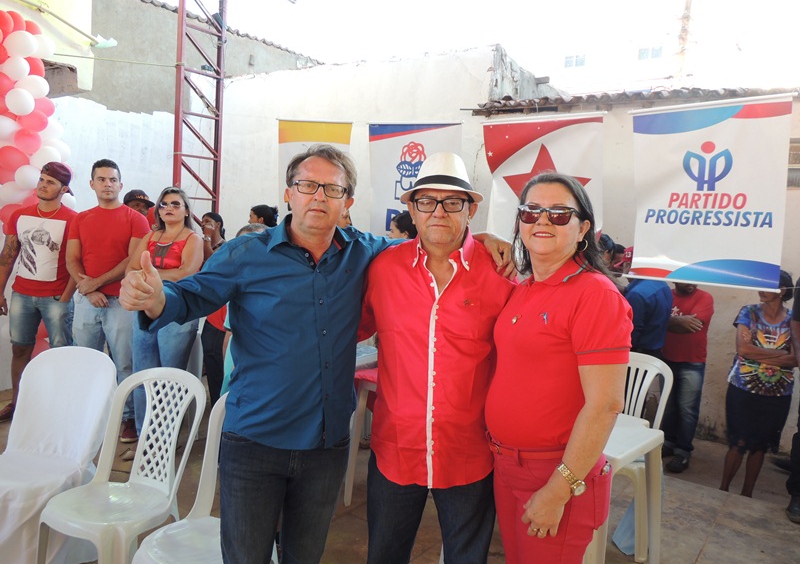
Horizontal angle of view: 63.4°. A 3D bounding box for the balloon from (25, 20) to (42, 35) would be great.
[{"bbox_3d":[-2.784,-1.855,4.850,0.220,0.230,0.220,-3,7,-30],"label":"balloon"}]

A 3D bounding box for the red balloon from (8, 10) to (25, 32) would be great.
[{"bbox_3d":[-2.912,-1.915,4.850,0.220,0.230,0.220,-3,7,-30],"label":"red balloon"}]

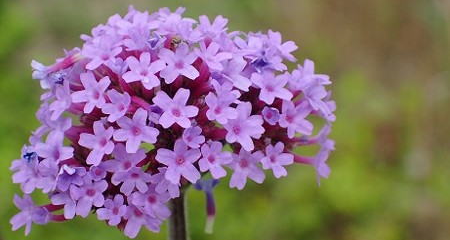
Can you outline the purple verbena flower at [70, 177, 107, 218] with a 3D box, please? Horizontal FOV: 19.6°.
[{"bbox_3d":[-0.021,0.012,0.204,0.006,0.006,0.003,5,9,13],"label":"purple verbena flower"}]

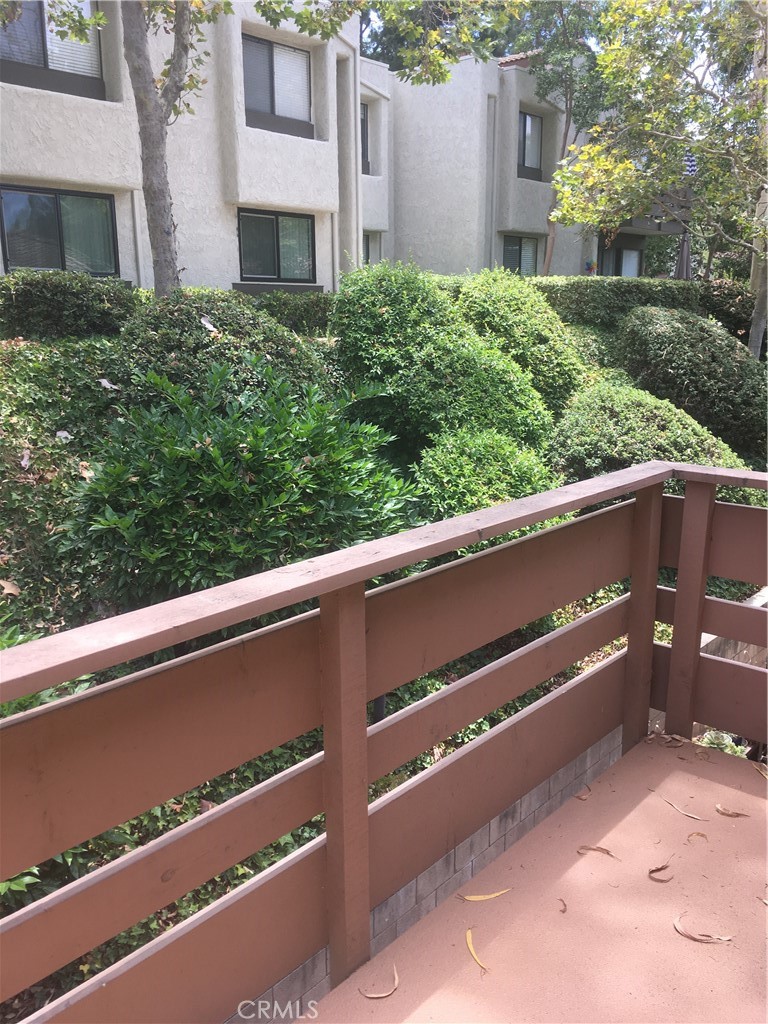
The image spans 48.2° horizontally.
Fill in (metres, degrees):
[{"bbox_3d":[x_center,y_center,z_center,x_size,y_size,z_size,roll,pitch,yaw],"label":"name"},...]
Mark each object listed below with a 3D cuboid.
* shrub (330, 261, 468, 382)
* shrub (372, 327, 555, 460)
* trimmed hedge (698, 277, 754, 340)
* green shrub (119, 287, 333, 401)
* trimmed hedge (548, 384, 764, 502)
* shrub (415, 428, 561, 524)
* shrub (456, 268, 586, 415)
[{"bbox_3d":[0.139,-1.695,8.037,1.250,1.218,1.250,0,13,1],"label":"shrub"},{"bbox_3d":[0.548,-0.877,6.454,1.400,0.927,1.250,1,13,5],"label":"shrub"},{"bbox_3d":[6.411,-3.811,16.121,1.150,1.078,1.100,4,14,21],"label":"trimmed hedge"},{"bbox_3d":[-1.373,-1.502,7.602,1.850,0.910,1.450,-3,13,-10],"label":"green shrub"},{"bbox_3d":[1.888,-0.522,6.085,1.450,0.759,1.300,3,14,17],"label":"trimmed hedge"},{"bbox_3d":[0.564,-0.116,4.728,0.850,0.691,0.800,1,13,7],"label":"shrub"},{"bbox_3d":[1.303,-1.736,8.547,1.400,1.310,1.350,1,13,8],"label":"shrub"}]

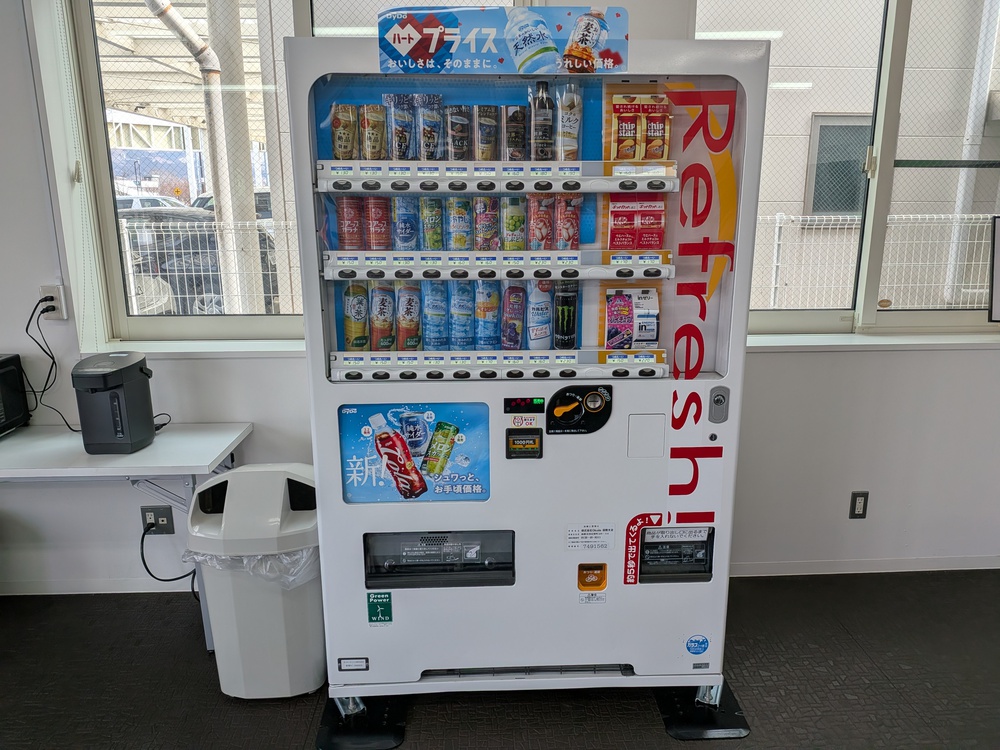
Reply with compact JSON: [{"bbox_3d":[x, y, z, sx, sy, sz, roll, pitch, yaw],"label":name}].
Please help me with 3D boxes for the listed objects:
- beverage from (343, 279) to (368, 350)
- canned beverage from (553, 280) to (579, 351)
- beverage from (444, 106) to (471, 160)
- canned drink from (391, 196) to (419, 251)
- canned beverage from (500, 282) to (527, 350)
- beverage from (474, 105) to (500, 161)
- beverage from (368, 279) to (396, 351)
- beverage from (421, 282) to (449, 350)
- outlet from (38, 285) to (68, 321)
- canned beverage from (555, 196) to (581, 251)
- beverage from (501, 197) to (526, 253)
[{"bbox_3d":[-0.391,-0.166,1.873,0.067,0.204,0.060,-1,13,-2],"label":"beverage"},{"bbox_3d":[0.179,-0.161,1.896,0.065,0.192,0.060,-1,13,-2],"label":"canned beverage"},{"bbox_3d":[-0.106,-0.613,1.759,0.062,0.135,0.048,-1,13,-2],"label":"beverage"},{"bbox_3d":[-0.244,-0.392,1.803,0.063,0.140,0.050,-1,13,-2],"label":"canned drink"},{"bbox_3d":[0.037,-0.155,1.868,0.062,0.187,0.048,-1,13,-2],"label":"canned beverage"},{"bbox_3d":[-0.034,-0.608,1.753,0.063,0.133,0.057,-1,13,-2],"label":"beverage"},{"bbox_3d":[-0.318,-0.167,1.876,0.068,0.204,0.060,-1,13,-2],"label":"beverage"},{"bbox_3d":[-0.178,-0.167,1.881,0.068,0.204,0.060,-1,13,-2],"label":"beverage"},{"bbox_3d":[-1.566,-0.255,2.442,0.073,0.119,0.024,-1,13,-2],"label":"outlet"},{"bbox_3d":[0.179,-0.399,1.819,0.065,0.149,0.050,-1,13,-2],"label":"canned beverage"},{"bbox_3d":[0.036,-0.397,1.838,0.064,0.144,0.060,-1,13,-2],"label":"beverage"}]

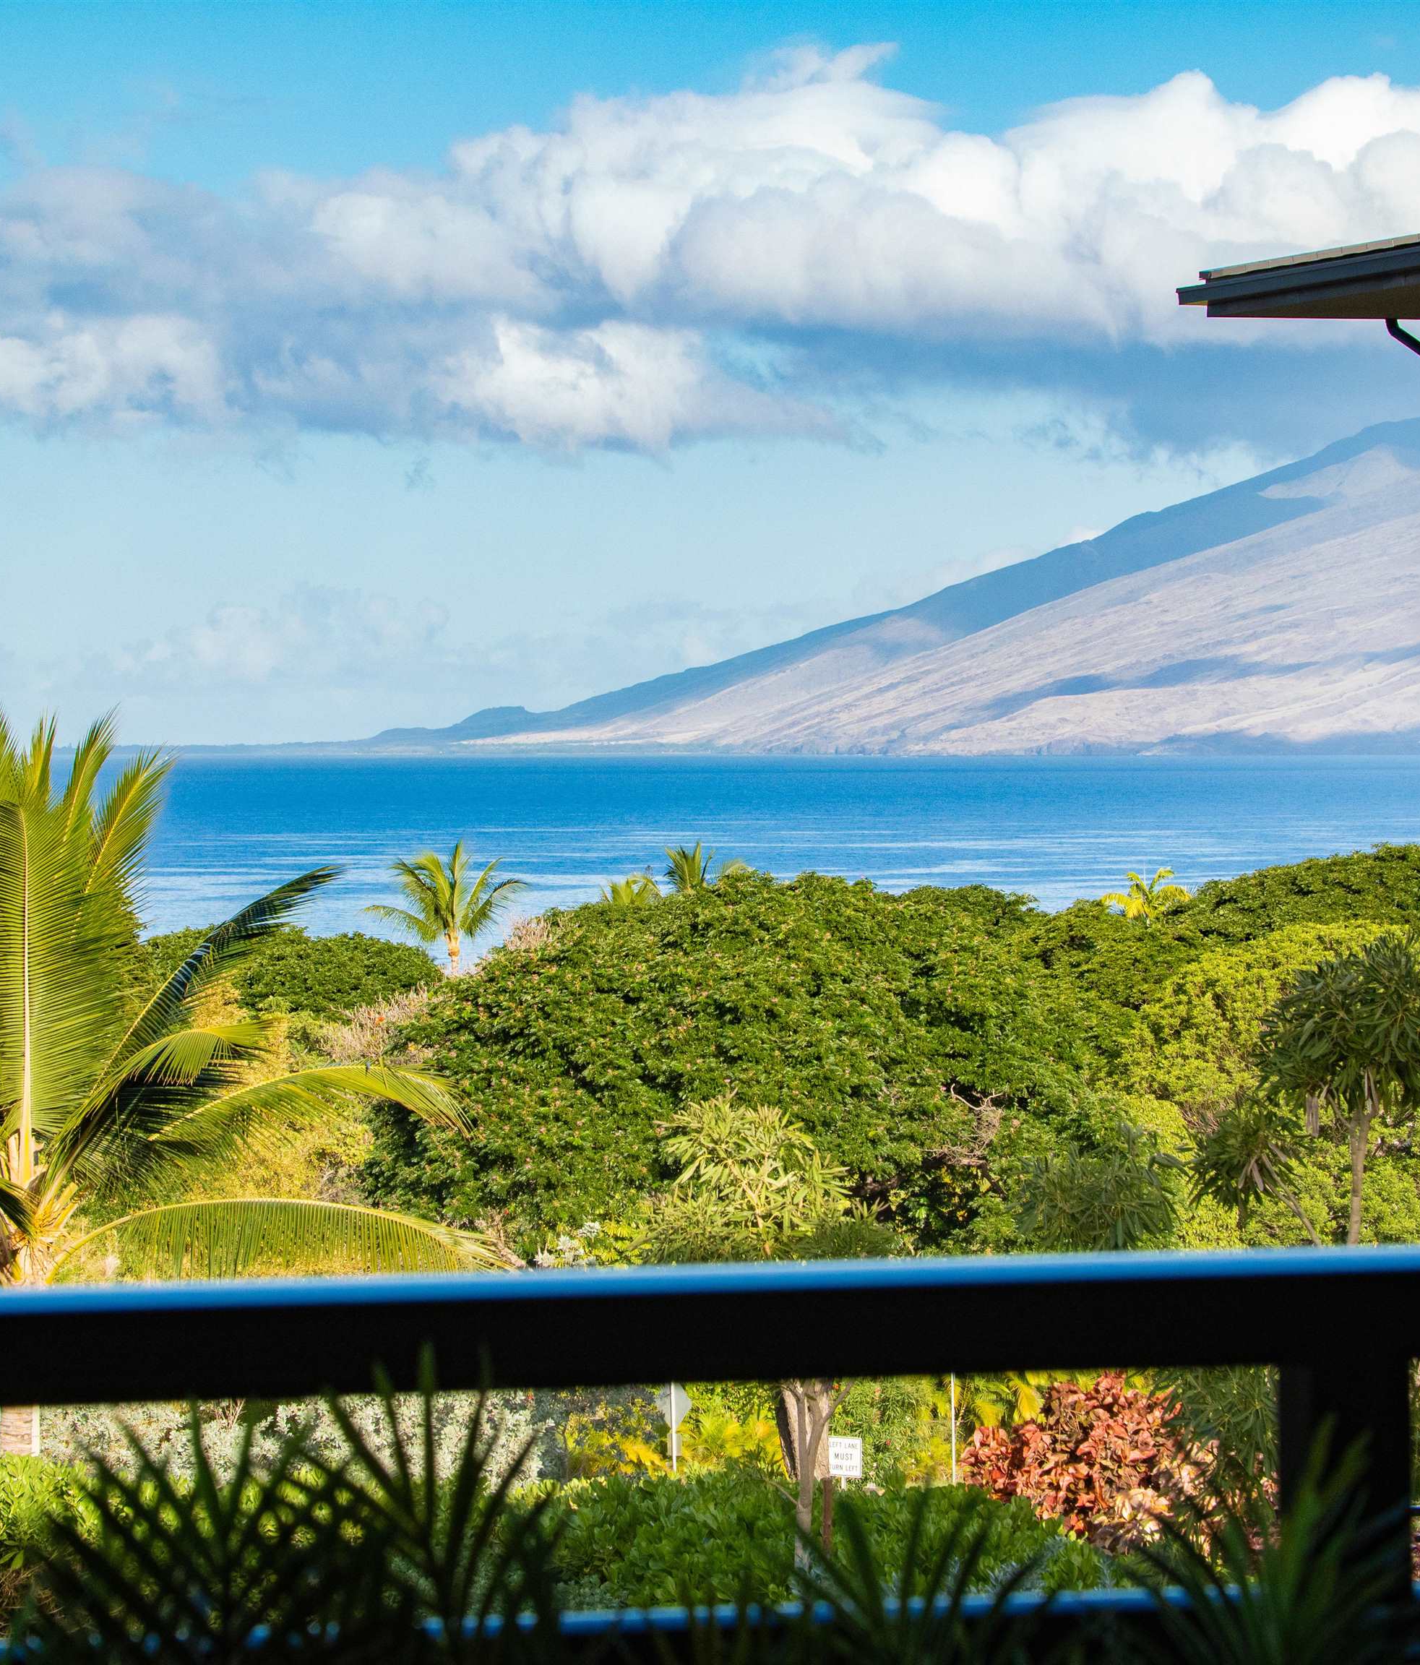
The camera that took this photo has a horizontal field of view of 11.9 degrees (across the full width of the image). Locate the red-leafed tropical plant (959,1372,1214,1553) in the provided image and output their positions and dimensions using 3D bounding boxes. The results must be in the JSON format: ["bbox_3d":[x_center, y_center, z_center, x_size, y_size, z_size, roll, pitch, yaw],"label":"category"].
[{"bbox_3d":[2.885,4.906,52.000,2.000,1.650,1.800,0,1,0],"label":"red-leafed tropical plant"}]

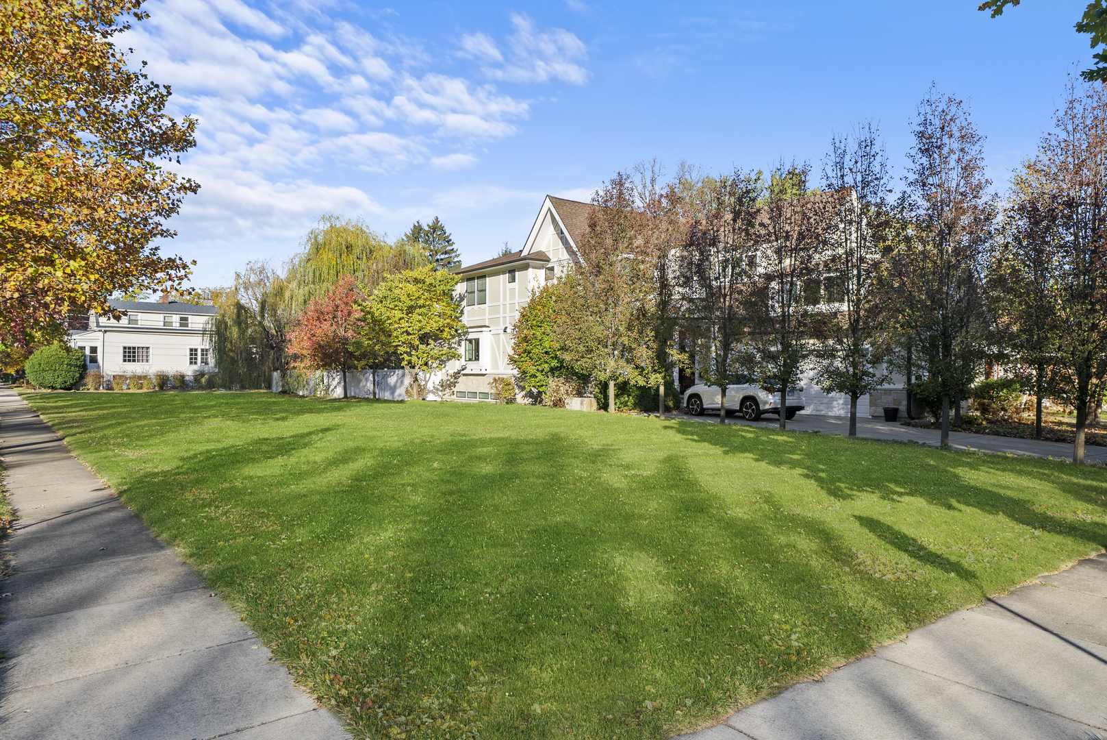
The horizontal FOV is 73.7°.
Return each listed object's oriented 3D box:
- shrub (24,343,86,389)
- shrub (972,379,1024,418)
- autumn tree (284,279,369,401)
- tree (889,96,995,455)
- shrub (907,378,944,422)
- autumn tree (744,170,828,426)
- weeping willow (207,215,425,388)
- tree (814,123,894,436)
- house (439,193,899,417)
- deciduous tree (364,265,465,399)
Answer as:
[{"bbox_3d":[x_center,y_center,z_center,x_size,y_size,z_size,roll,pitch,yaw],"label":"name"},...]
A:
[{"bbox_3d":[-35.755,-0.279,53.000,3.750,3.290,3.700,0,0,-34],"label":"shrub"},{"bbox_3d":[16.555,1.063,27.500,1.800,1.550,1.600,0,0,31],"label":"shrub"},{"bbox_3d":[-14.515,-2.133,47.300,5.000,7.810,5.000,0,0,-17],"label":"autumn tree"},{"bbox_3d":[9.392,-2.495,17.900,2.400,8.680,2.400,0,0,28],"label":"tree"},{"bbox_3d":[13.195,1.059,26.200,1.300,1.570,1.300,0,0,27],"label":"shrub"},{"bbox_3d":[7.414,-2.357,23.400,2.500,8.500,2.500,0,0,18],"label":"autumn tree"},{"bbox_3d":[-19.290,-5.552,60.000,16.500,14.050,13.000,0,0,-18],"label":"weeping willow"},{"bbox_3d":[8.425,-2.534,20.700,2.200,8.750,2.200,0,0,22],"label":"tree"},{"bbox_3d":[6.900,-3.970,41.200,14.000,11.500,28.500,0,0,-38],"label":"house"},{"bbox_3d":[-8.365,-2.293,44.500,5.900,8.030,5.600,0,0,-11],"label":"deciduous tree"}]

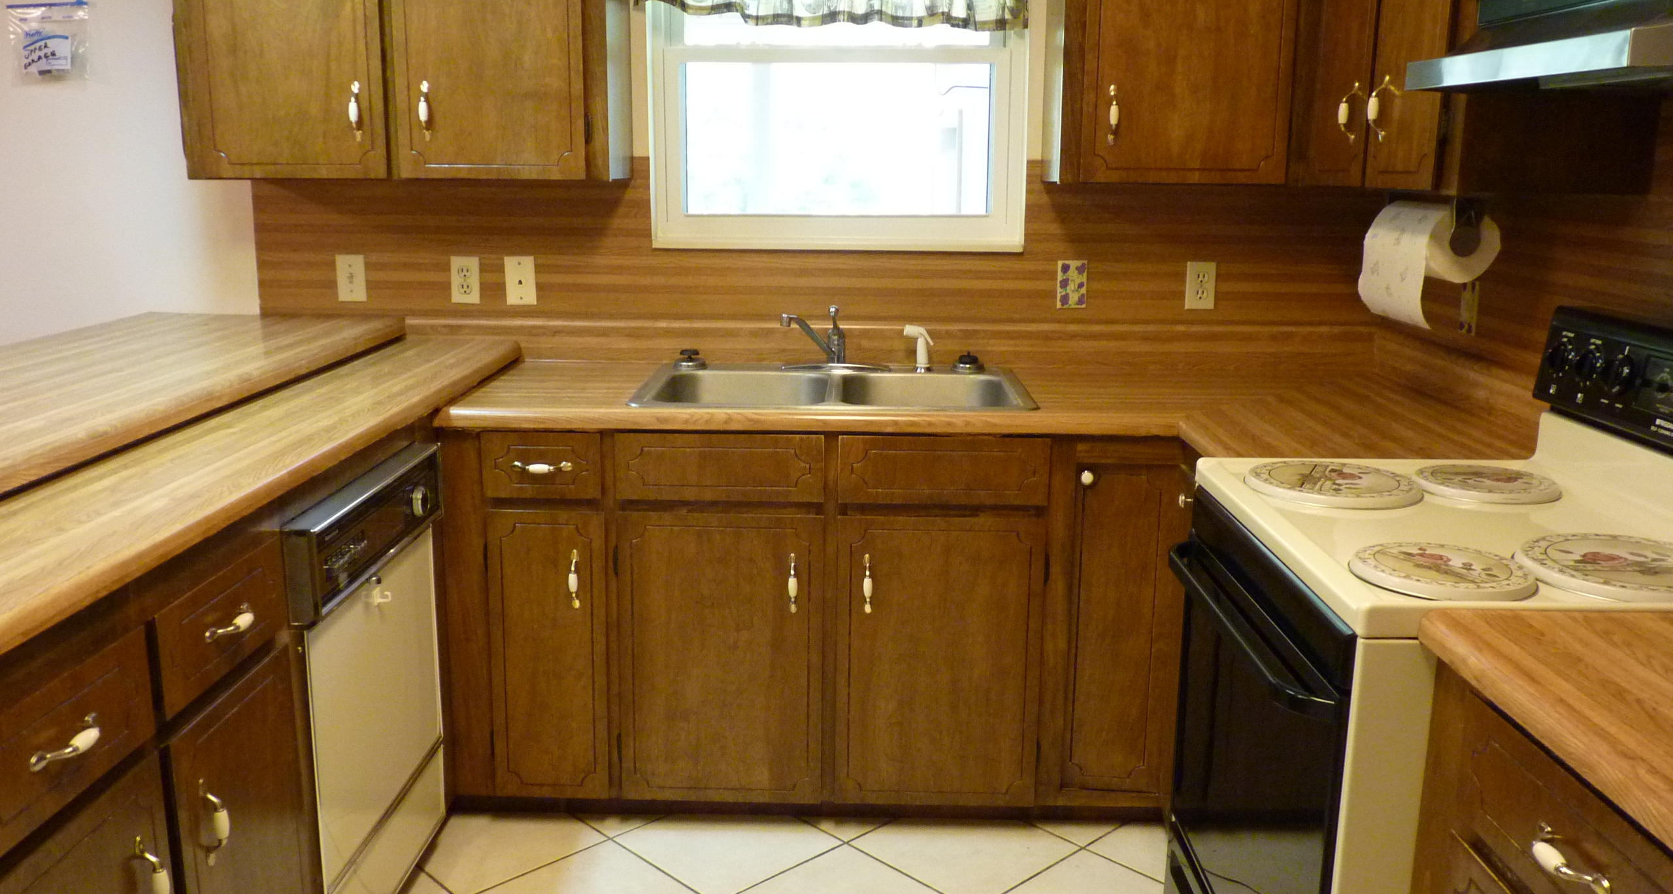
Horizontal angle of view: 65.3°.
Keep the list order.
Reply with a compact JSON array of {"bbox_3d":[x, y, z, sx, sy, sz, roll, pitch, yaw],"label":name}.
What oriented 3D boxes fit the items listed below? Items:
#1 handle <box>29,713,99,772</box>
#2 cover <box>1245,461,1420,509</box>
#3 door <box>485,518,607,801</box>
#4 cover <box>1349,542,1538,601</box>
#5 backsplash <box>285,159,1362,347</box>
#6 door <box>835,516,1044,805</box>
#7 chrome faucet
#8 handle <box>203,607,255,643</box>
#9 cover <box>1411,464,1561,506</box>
[{"bbox_3d":[-0.772,0.299,1.332,0.031,0.023,0.115,1,12,1],"label":"handle"},{"bbox_3d":[0.760,0.054,2.000,0.257,0.018,0.257,1,12,0],"label":"cover"},{"bbox_3d":[-0.590,0.432,2.693,0.240,0.621,0.020,1,12,1],"label":"door"},{"bbox_3d":[0.727,0.144,1.569,0.207,0.018,0.207,1,12,0],"label":"cover"},{"bbox_3d":[-0.048,-0.466,3.172,2.729,0.449,0.025,1,12,0],"label":"backsplash"},{"bbox_3d":[0.209,0.445,2.679,0.417,0.622,0.020,1,12,1],"label":"door"},{"bbox_3d":[-0.054,-0.238,2.954,0.050,0.138,0.200,11,16,40],"label":"chrome faucet"},{"bbox_3d":[-0.767,0.223,1.676,0.031,0.023,0.115,1,12,1],"label":"handle"},{"bbox_3d":[0.990,0.055,1.989,0.203,0.017,0.203,1,12,1],"label":"cover"}]

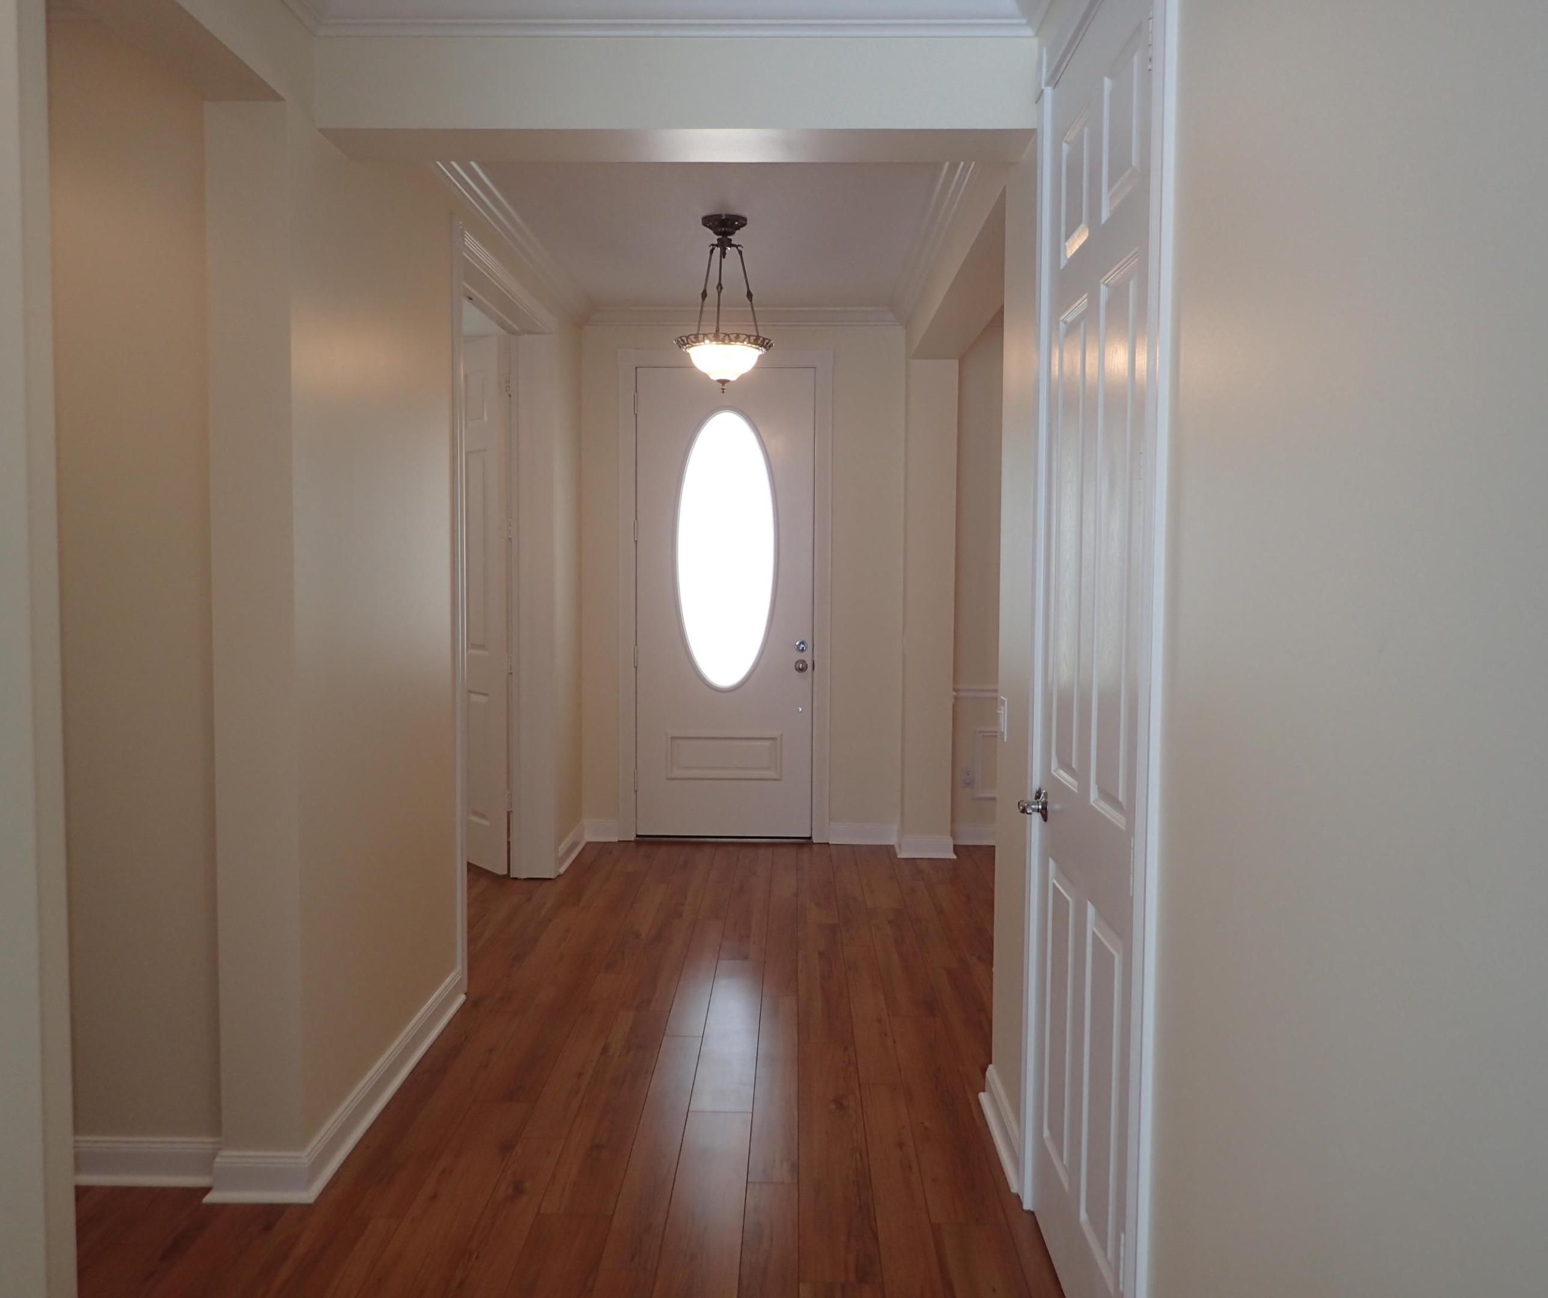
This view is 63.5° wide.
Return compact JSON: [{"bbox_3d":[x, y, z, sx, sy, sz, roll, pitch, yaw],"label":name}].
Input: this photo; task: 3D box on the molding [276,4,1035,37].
[{"bbox_3d":[-0.214,-1.433,2.785,1.630,0.105,0.085,0,4,1],"label":"molding"}]

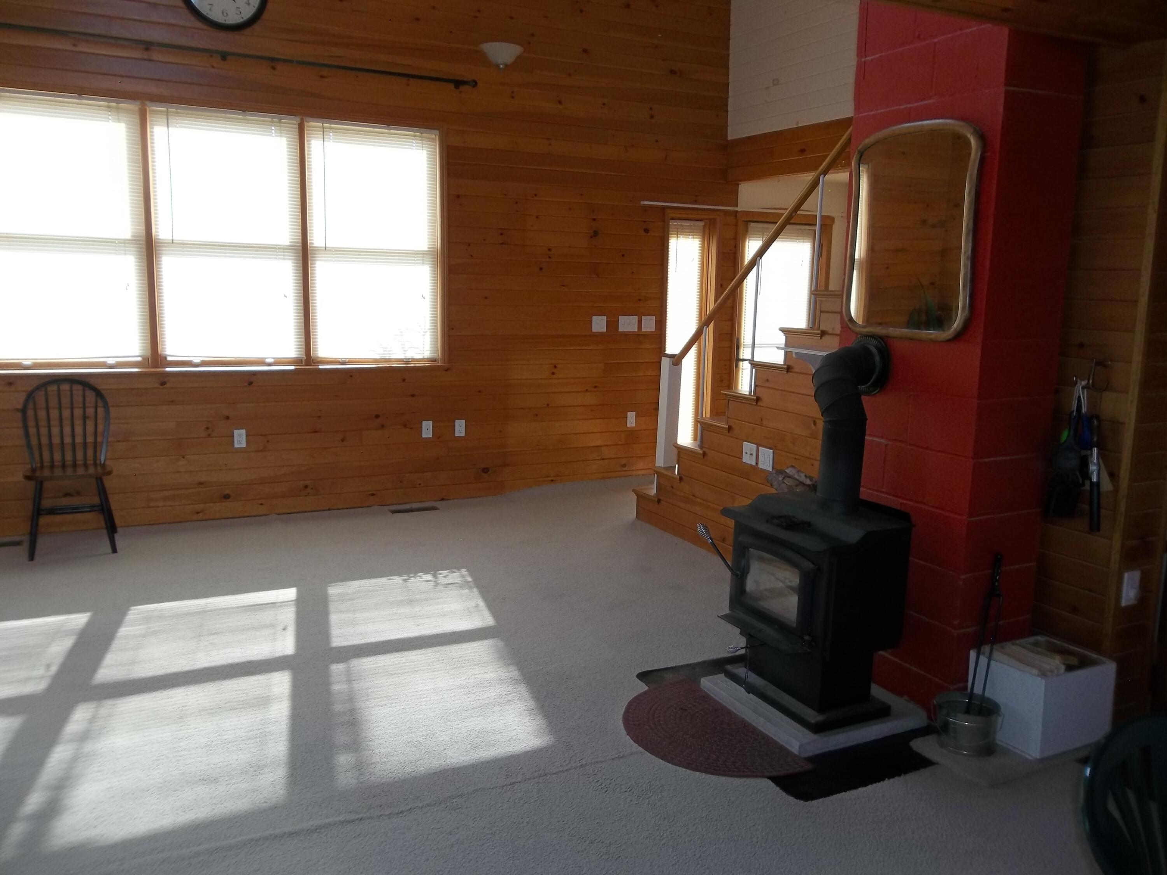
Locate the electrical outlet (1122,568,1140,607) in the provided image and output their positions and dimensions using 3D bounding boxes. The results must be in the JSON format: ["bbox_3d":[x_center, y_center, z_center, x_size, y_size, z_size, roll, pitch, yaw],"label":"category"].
[{"bbox_3d":[1.877,0.518,3.116,0.076,0.120,0.018,-4,11,-27],"label":"electrical outlet"}]

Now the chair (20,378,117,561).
[{"bbox_3d":[-2.899,0.157,5.133,0.450,0.940,0.490,-3,11,-25],"label":"chair"}]

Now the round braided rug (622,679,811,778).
[{"bbox_3d":[0.382,1.038,3.206,0.470,0.016,0.750,-4,11,-27],"label":"round braided rug"}]

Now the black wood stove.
[{"bbox_3d":[0.875,0.316,3.336,0.630,1.331,0.590,-4,11,-27],"label":"black wood stove"}]

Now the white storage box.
[{"bbox_3d":[1.608,0.902,3.205,0.388,0.272,0.290,-4,11,-27],"label":"white storage box"}]

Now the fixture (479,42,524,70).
[{"bbox_3d":[-0.532,-2.564,6.137,0.310,0.168,0.160,-4,11,-27],"label":"fixture"}]

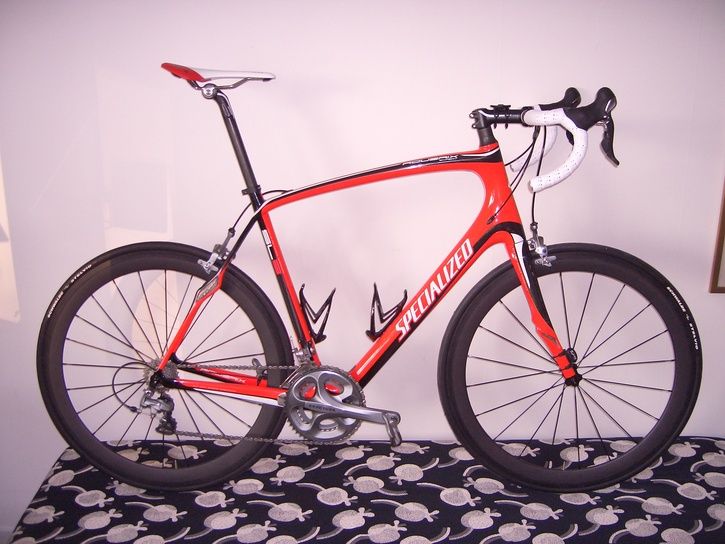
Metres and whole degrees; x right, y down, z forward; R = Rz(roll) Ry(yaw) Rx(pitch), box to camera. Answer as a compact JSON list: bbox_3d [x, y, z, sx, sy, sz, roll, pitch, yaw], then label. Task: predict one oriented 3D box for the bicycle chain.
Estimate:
[{"bbox_3d":[-0.253,0.335,2.057,0.516,0.213,0.032,0,11,1],"label":"bicycle chain"}]

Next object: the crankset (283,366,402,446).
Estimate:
[{"bbox_3d":[-0.051,0.344,2.036,0.296,0.208,0.070,0,12,1],"label":"crankset"}]

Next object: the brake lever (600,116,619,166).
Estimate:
[{"bbox_3d":[0.526,-0.281,1.736,0.046,0.110,0.024,1,12,5],"label":"brake lever"}]

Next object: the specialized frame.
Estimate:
[{"bbox_3d":[0.008,-0.046,2.019,1.040,0.803,0.144,0,12,1],"label":"specialized frame"}]

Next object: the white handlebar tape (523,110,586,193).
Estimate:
[{"bbox_3d":[0.419,-0.270,1.814,0.130,0.175,0.195,1,12,5],"label":"white handlebar tape"}]

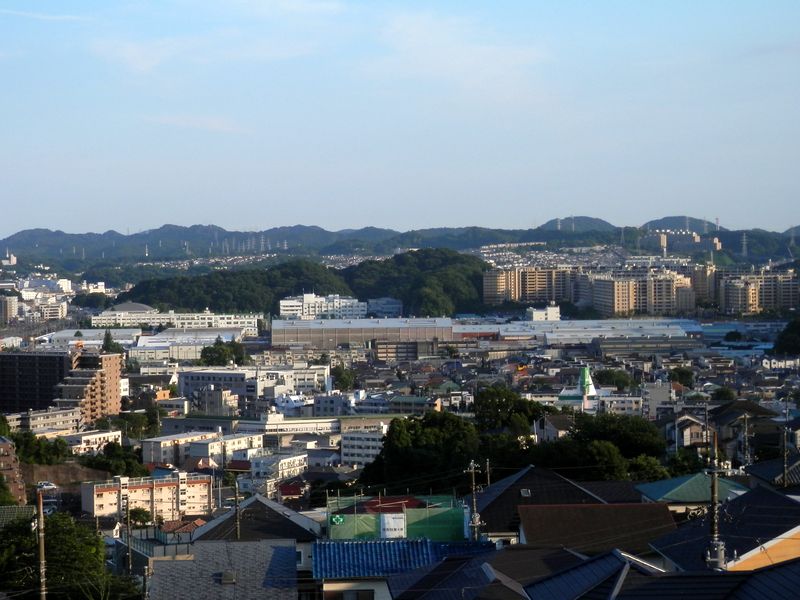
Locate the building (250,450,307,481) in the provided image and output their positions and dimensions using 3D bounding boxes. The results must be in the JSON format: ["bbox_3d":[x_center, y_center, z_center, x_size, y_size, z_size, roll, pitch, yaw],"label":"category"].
[{"bbox_3d":[-34.634,49.997,492.503,10.000,8.500,15.000,1,2,33],"label":"building"}]

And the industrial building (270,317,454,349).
[{"bbox_3d":[-27.024,23.549,1216.044,128.000,19.000,60.000,0,2,-4],"label":"industrial building"}]

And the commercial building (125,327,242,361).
[{"bbox_3d":[-143.590,30.745,1140.000,63.000,14.000,100.000,-1,2,3],"label":"commercial building"}]

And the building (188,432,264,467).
[{"bbox_3d":[-57.552,51.372,565.953,8.800,9.700,29.000,1,2,35],"label":"building"}]

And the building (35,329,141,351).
[{"bbox_3d":[-221.750,29.422,1201.193,70.000,14.000,45.000,0,2,-5],"label":"building"}]

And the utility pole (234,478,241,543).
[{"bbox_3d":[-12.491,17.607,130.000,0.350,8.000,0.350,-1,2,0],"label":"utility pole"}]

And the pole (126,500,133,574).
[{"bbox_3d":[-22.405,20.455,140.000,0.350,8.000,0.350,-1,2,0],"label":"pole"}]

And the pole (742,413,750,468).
[{"bbox_3d":[41.136,17.960,200.000,0.500,9.500,0.500,-1,2,0],"label":"pole"}]

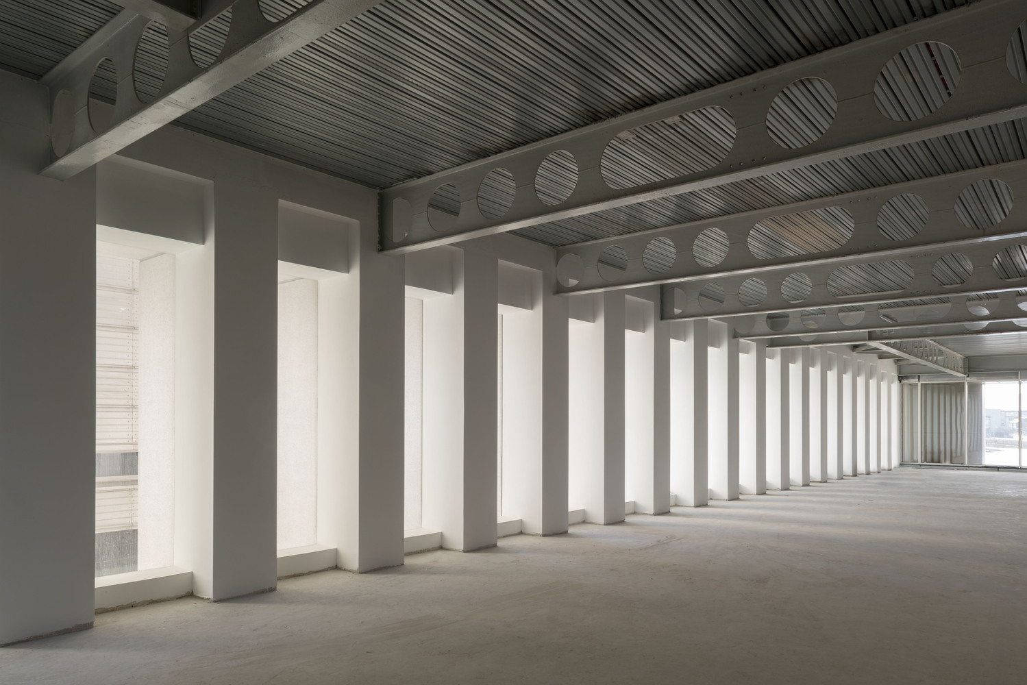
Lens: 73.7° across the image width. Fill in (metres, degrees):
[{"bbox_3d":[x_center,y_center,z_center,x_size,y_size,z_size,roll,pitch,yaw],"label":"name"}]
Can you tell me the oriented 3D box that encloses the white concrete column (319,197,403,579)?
[{"bbox_3d":[-1.644,0.565,7.410,0.725,3.664,0.592,-2,-3,41],"label":"white concrete column"}]

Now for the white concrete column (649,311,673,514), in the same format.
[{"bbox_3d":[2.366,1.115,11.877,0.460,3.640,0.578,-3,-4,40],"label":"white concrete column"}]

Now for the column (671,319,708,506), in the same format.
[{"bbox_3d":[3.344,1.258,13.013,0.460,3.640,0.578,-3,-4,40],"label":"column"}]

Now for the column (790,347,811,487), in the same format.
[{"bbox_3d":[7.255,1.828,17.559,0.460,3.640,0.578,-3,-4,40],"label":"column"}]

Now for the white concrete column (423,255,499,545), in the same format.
[{"bbox_3d":[-0.665,0.705,8.547,0.725,3.664,0.592,-2,-3,41],"label":"white concrete column"}]

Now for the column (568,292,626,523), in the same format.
[{"bbox_3d":[1.293,0.987,10.819,0.725,3.664,0.592,-2,-3,41],"label":"column"}]

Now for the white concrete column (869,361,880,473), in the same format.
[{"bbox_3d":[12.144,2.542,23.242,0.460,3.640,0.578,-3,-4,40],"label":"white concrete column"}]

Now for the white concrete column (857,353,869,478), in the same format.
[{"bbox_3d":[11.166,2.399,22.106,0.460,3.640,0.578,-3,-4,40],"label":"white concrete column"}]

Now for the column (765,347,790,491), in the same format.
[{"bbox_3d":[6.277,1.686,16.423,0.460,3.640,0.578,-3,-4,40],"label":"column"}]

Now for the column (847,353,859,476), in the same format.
[{"bbox_3d":[10.105,2.254,21.047,0.725,3.664,0.592,-2,-3,41],"label":"column"}]

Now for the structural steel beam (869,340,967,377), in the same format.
[{"bbox_3d":[11.674,0.268,19.200,0.250,0.670,12.447,-6,-9,40],"label":"structural steel beam"}]

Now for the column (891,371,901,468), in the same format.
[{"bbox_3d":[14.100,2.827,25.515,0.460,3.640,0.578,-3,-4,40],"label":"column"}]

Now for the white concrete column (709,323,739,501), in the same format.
[{"bbox_3d":[4.231,1.409,14.228,0.725,3.664,0.592,-2,-3,41],"label":"white concrete column"}]

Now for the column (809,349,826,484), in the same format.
[{"bbox_3d":[8.147,1.972,18.774,0.725,3.664,0.592,-2,-3,41],"label":"column"}]

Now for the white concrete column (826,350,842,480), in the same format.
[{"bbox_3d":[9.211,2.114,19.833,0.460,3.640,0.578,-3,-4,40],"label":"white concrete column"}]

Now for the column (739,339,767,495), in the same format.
[{"bbox_3d":[5.210,1.550,15.365,0.725,3.664,0.592,-2,-3,41],"label":"column"}]

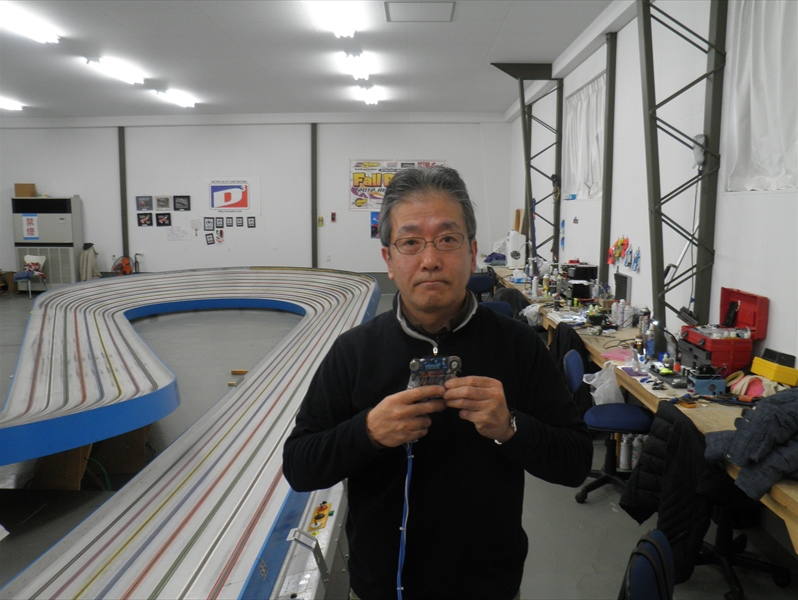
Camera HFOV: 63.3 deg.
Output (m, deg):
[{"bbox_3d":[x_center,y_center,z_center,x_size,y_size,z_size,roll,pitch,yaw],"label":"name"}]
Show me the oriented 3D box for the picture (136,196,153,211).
[{"bbox_3d":[-4.846,-1.837,12.344,0.314,0.271,0.025,1,8,1],"label":"picture"}]

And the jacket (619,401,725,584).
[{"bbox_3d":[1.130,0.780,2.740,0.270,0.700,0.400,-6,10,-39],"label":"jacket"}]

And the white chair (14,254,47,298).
[{"bbox_3d":[-6.608,-0.433,11.588,0.470,0.770,0.510,2,8,13],"label":"white chair"}]

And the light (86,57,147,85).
[{"bbox_3d":[-3.445,-2.777,7.902,0.220,0.100,1.230,1,8,1],"label":"light"}]

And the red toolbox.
[{"bbox_3d":[1.778,0.173,3.570,0.300,0.440,0.385,0,8,1],"label":"red toolbox"}]

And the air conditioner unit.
[{"bbox_3d":[-6.664,-1.052,12.331,1.120,1.810,0.370,1,8,1],"label":"air conditioner unit"}]

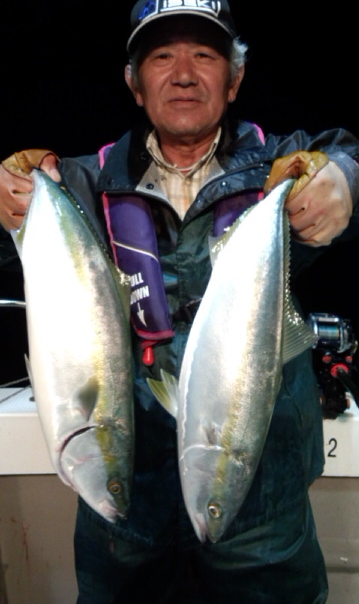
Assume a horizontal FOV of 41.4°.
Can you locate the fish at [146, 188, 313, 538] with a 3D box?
[{"bbox_3d":[0.071,0.041,0.580,0.175,0.510,0.085,13,0,-1],"label":"fish"}]

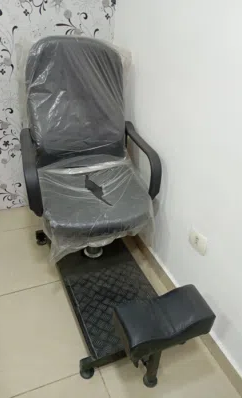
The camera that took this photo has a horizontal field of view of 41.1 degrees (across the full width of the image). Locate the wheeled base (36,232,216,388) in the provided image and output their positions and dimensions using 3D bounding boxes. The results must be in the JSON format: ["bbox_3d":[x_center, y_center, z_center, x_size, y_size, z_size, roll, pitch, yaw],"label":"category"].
[{"bbox_3d":[-0.045,0.311,1.478,0.503,0.428,0.996,-10,36,-21],"label":"wheeled base"}]

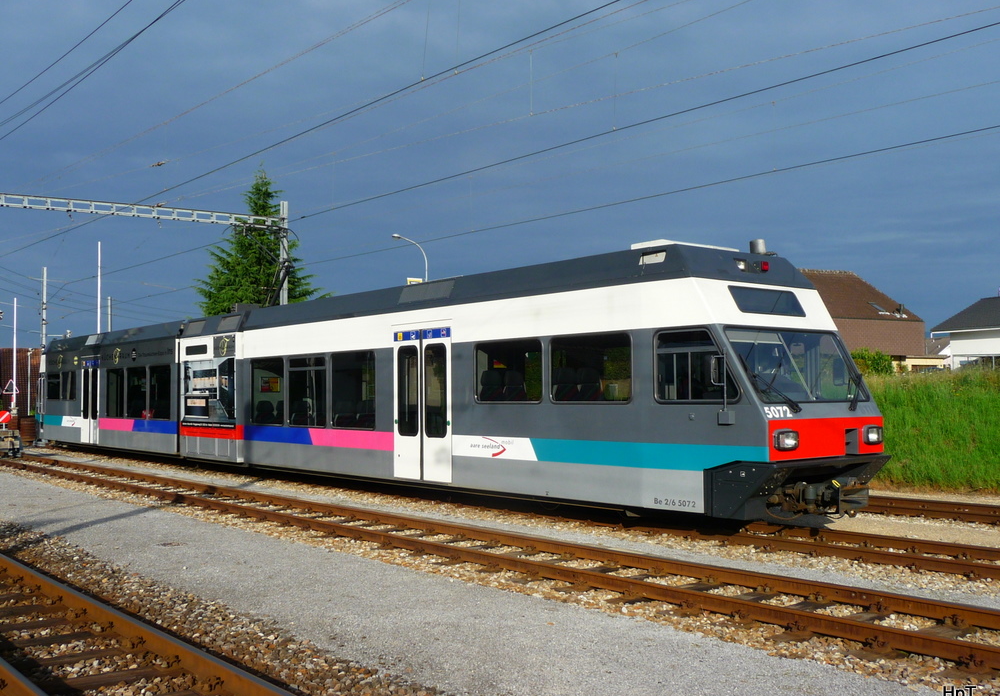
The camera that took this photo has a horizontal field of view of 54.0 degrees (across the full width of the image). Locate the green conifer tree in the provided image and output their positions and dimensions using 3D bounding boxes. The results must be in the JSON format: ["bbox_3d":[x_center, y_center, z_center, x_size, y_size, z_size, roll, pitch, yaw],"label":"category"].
[{"bbox_3d":[-10.368,-1.979,42.182,5.800,11.600,5.800,0,-3,-14],"label":"green conifer tree"}]

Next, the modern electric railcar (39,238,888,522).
[{"bbox_3d":[-5.209,0.917,22.063,2.650,3.550,28.700,2,-3,-40],"label":"modern electric railcar"}]

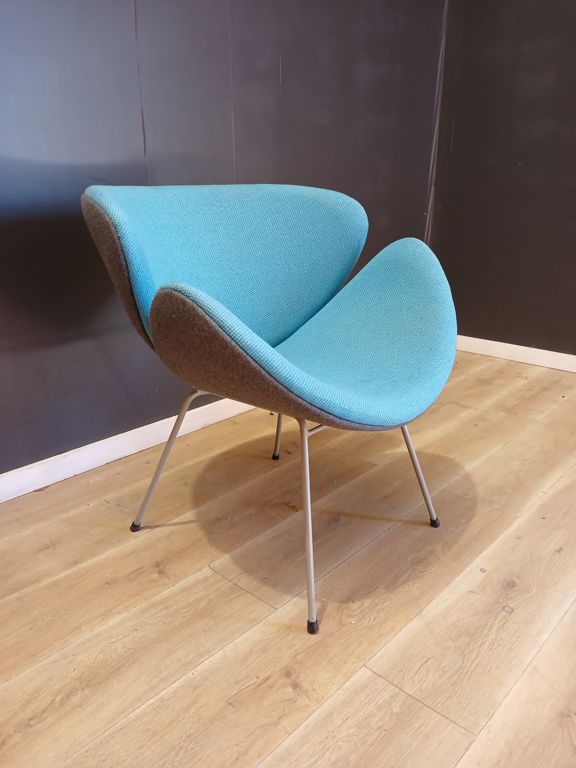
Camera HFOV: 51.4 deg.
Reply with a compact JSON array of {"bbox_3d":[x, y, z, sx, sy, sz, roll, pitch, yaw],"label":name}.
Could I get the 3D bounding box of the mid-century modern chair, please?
[{"bbox_3d":[-0.020,-0.031,1.338,0.711,0.784,0.814,15,24,38],"label":"mid-century modern chair"}]

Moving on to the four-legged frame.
[{"bbox_3d":[-0.001,0.172,1.389,0.553,0.367,0.521,15,24,38],"label":"four-legged frame"}]

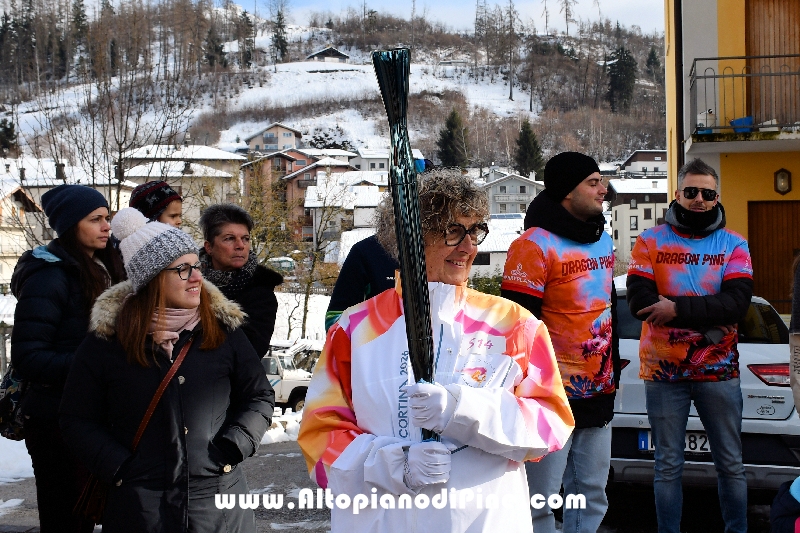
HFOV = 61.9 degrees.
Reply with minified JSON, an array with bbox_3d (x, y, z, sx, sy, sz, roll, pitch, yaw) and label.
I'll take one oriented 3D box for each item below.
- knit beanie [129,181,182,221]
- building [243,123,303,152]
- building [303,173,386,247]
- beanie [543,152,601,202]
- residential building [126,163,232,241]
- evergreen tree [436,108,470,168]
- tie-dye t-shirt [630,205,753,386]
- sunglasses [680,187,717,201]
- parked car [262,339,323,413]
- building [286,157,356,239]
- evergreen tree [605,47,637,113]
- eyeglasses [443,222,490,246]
[{"bbox_3d":[-0.972,-0.258,2.650,0.200,0.160,0.165,-9,-3,18],"label":"knit beanie"},{"bbox_3d":[-31.000,-30.200,163.000,13.200,8.000,11.000,0,0,0],"label":"building"},{"bbox_3d":[-7.706,-7.634,96.000,11.500,10.000,10.500,0,-1,0],"label":"building"},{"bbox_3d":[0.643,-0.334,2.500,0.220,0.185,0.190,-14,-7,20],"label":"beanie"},{"bbox_3d":[-30.600,-9.100,95.500,14.600,10.900,11.500,0,0,-5],"label":"residential building"},{"bbox_3d":[11.639,-27.847,145.000,7.200,13.000,7.200,0,-1,0],"label":"evergreen tree"},{"bbox_3d":[1.242,0.158,2.850,0.500,0.660,0.300,-1,-2,22],"label":"tie-dye t-shirt"},{"bbox_3d":[1.275,-0.308,2.870,0.145,0.052,0.140,2,1,15],"label":"sunglasses"},{"bbox_3d":[-4.250,3.720,21.400,4.000,1.970,1.780,0,-2,8],"label":"parked car"},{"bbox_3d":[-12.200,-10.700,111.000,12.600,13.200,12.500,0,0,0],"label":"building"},{"bbox_3d":[68.200,-57.600,205.000,8.700,20.500,8.700,0,0,0],"label":"evergreen tree"},{"bbox_3d":[0.116,-0.072,1.590,0.140,0.052,0.135,2,-3,-37],"label":"eyeglasses"}]

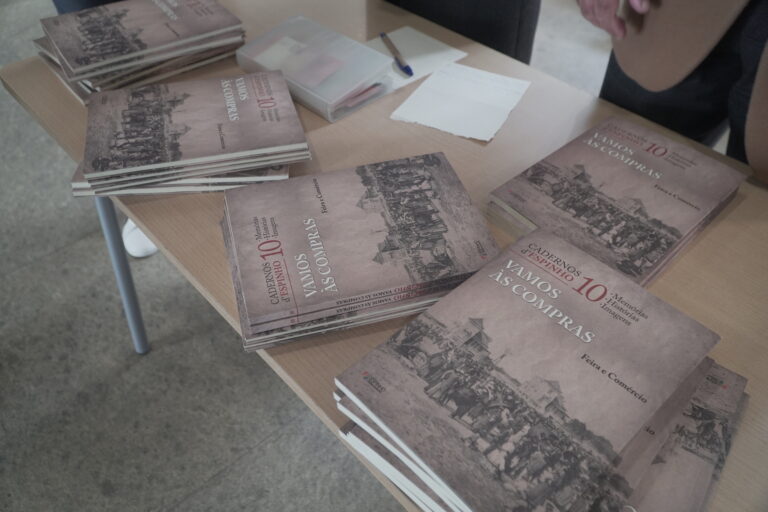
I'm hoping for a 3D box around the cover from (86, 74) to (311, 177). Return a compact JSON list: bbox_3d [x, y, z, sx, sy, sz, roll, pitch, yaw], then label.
[{"bbox_3d":[-0.254,-0.183,0.775,0.266,0.010,0.196,-12,47,-12],"label":"cover"}]

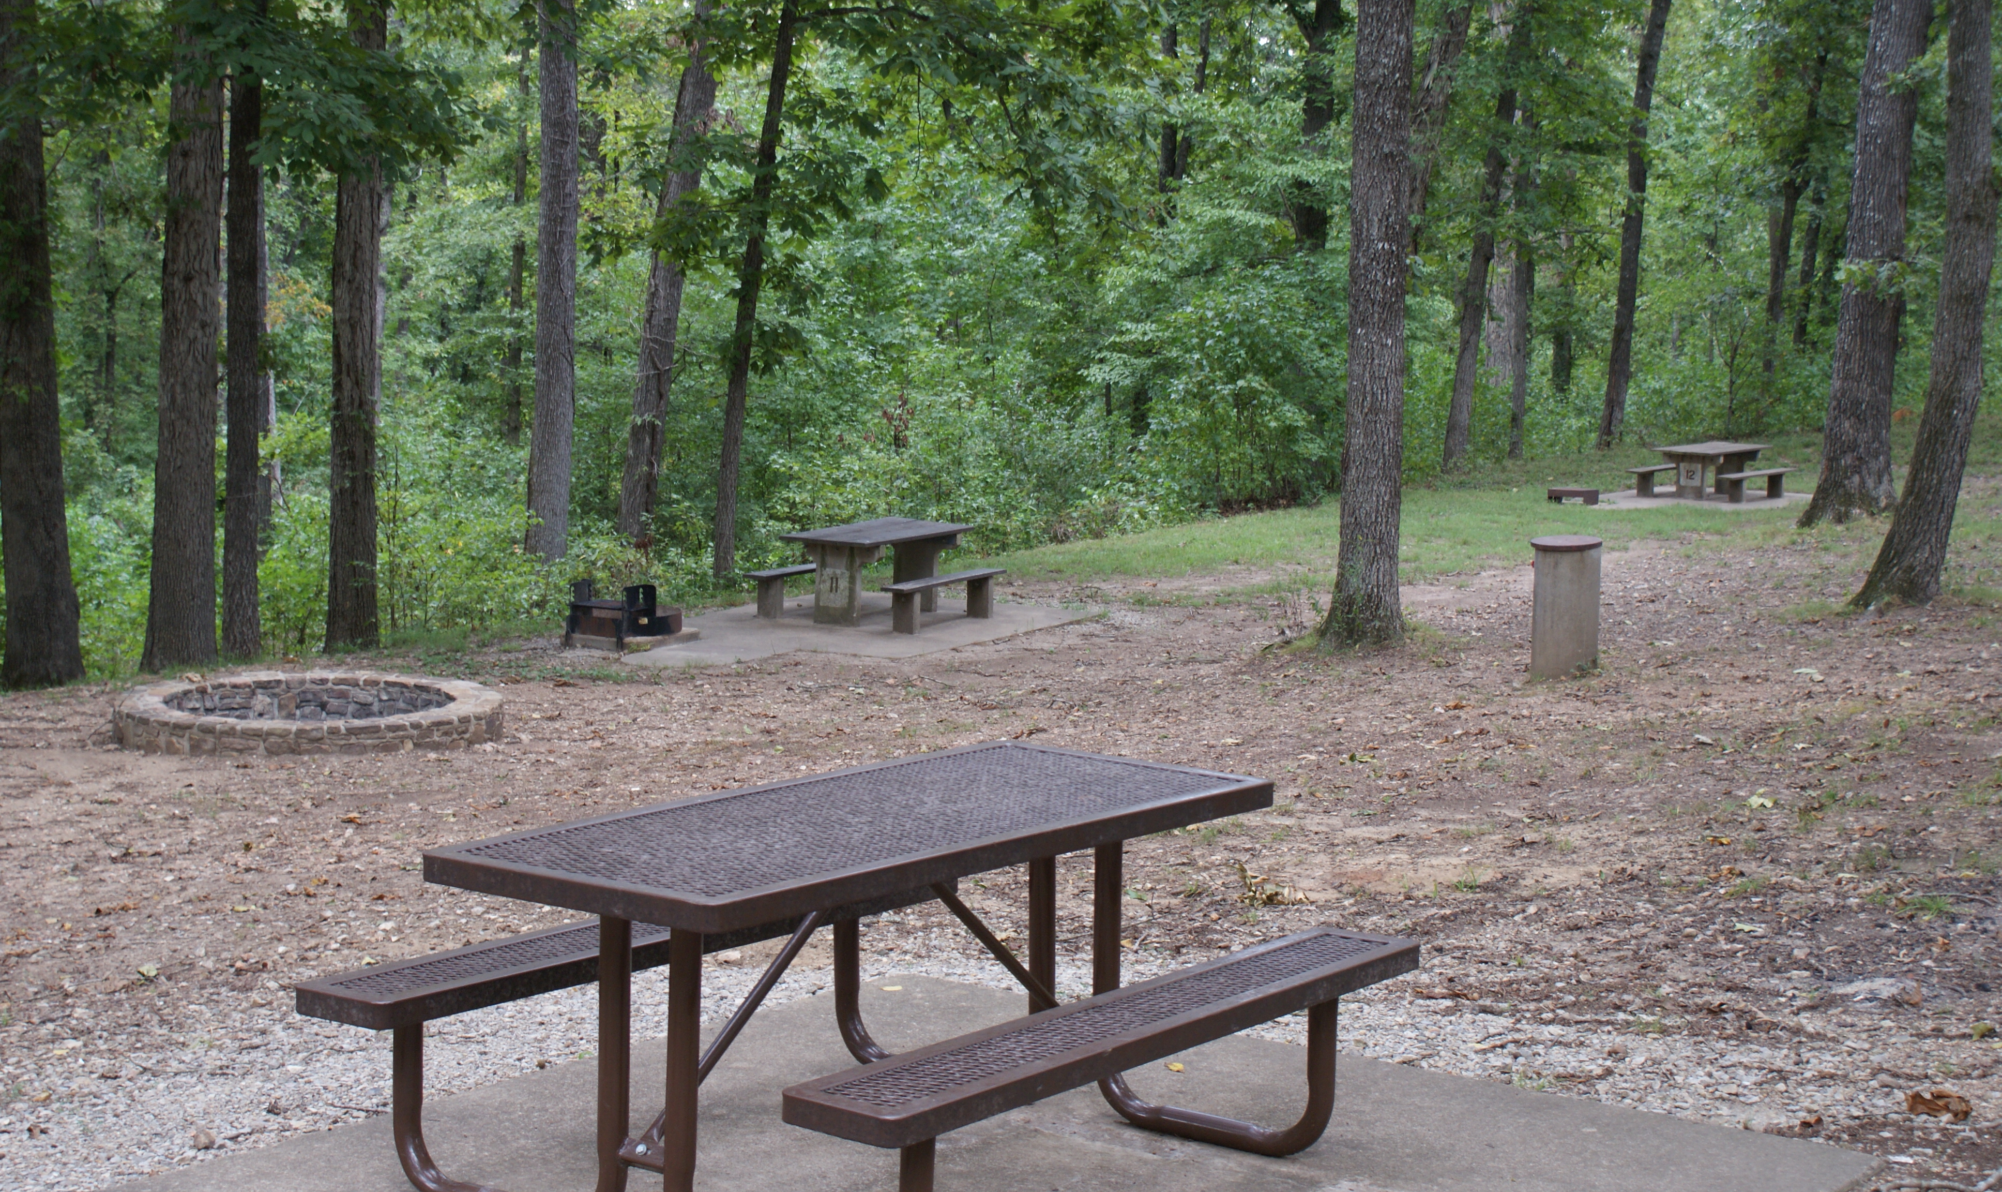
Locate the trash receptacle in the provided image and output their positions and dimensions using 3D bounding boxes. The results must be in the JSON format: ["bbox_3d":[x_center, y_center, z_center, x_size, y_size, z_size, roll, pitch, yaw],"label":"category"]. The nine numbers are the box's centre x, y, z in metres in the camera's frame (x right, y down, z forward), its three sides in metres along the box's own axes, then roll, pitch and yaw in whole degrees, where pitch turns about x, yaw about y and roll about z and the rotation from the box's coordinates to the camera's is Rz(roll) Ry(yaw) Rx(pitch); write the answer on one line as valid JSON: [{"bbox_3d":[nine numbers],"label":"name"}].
[{"bbox_3d":[3.281,0.064,16.800,0.411,0.811,0.411,1,7,0],"label":"trash receptacle"}]

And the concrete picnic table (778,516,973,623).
[{"bbox_3d":[-1.069,-0.204,25.538,0.830,0.770,1.960,4,7,26],"label":"concrete picnic table"}]

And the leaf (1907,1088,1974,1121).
[{"bbox_3d":[2.202,1.184,6.784,0.125,0.045,0.100,0,6,-6],"label":"leaf"}]

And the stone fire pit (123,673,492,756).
[{"bbox_3d":[-3.446,0.570,14.476,1.880,0.152,1.880,1,6,0],"label":"stone fire pit"}]

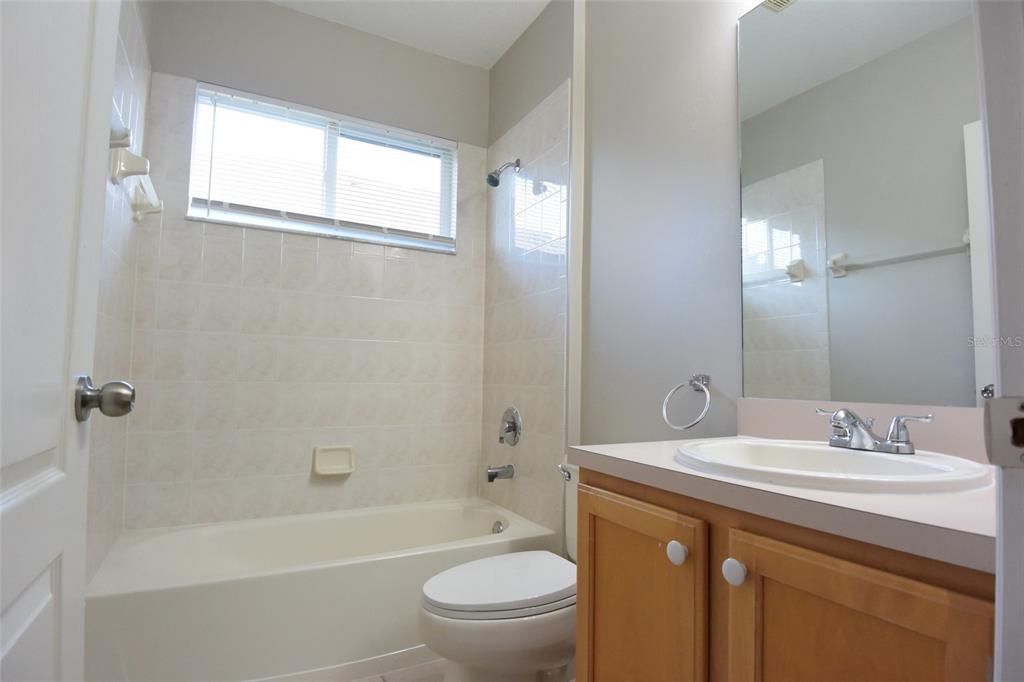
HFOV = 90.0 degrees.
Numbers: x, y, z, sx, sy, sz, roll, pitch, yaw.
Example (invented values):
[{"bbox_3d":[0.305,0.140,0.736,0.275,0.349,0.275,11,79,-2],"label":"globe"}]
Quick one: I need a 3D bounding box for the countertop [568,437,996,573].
[{"bbox_3d":[0.548,0.243,0.914,0.560,0.042,0.750,3,-5,-28],"label":"countertop"}]

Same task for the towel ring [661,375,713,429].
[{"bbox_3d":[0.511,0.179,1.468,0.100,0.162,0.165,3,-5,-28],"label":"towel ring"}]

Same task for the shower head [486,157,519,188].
[{"bbox_3d":[-0.043,-0.807,2.456,0.165,0.167,0.075,3,-5,-28],"label":"shower head"}]

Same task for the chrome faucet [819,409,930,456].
[{"bbox_3d":[0.658,0.168,0.982,0.160,0.086,0.210,3,-5,-28],"label":"chrome faucet"}]

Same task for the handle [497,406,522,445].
[{"bbox_3d":[-0.029,0.402,2.397,0.077,0.182,0.180,3,-5,-28],"label":"handle"}]

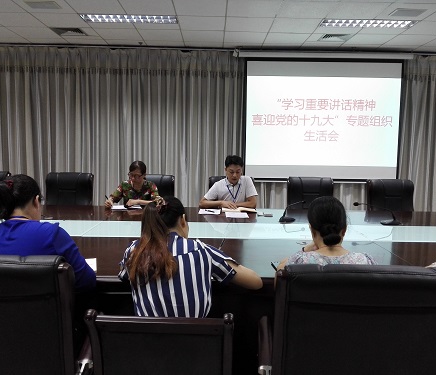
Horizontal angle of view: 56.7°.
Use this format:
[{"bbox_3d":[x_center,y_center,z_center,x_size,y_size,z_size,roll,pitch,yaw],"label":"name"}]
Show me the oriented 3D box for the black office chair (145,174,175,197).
[{"bbox_3d":[-0.749,0.402,4.312,0.600,1.050,0.640,1,5,-1],"label":"black office chair"}]

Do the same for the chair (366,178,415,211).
[{"bbox_3d":[1.949,0.447,4.339,0.600,1.050,0.640,1,5,-1],"label":"chair"}]

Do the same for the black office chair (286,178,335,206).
[{"bbox_3d":[1.046,0.432,4.330,0.600,1.050,0.640,1,5,-1],"label":"black office chair"}]

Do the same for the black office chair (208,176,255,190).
[{"bbox_3d":[0.152,0.417,4.321,0.600,1.050,0.640,1,5,-1],"label":"black office chair"}]

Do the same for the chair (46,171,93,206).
[{"bbox_3d":[-1.672,0.387,4.303,0.600,1.050,0.640,1,5,-1],"label":"chair"}]

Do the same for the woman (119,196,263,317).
[{"bbox_3d":[-0.136,0.602,1.815,0.600,1.150,0.750,2,6,7],"label":"woman"}]

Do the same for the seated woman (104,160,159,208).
[{"bbox_3d":[-0.865,0.336,4.144,0.540,1.210,0.720,1,5,-1],"label":"seated woman"}]

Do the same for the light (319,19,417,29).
[{"bbox_3d":[1.902,-2.071,5.082,1.190,0.060,0.300,1,5,-1],"label":"light"}]

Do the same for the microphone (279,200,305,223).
[{"bbox_3d":[0.693,0.194,3.605,0.130,0.150,0.486,4,6,32],"label":"microphone"}]

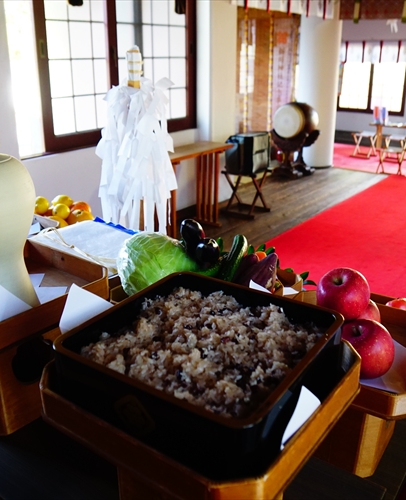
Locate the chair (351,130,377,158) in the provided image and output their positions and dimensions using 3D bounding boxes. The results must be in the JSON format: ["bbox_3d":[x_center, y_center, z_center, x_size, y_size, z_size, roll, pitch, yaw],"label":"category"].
[{"bbox_3d":[3.145,-2.025,9.723,0.410,0.430,0.420,15,26,34],"label":"chair"}]

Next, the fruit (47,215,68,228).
[{"bbox_3d":[-0.562,-0.098,1.930,0.087,0.080,0.087,15,26,34],"label":"fruit"}]

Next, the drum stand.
[{"bbox_3d":[1.362,-1.461,7.461,0.600,0.640,0.540,15,26,34],"label":"drum stand"}]

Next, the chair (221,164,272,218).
[{"bbox_3d":[0.481,-0.649,5.601,0.460,0.475,0.420,15,26,34],"label":"chair"}]

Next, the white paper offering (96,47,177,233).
[{"bbox_3d":[-0.242,-0.287,1.850,0.270,0.840,0.270,0,21,0],"label":"white paper offering"}]

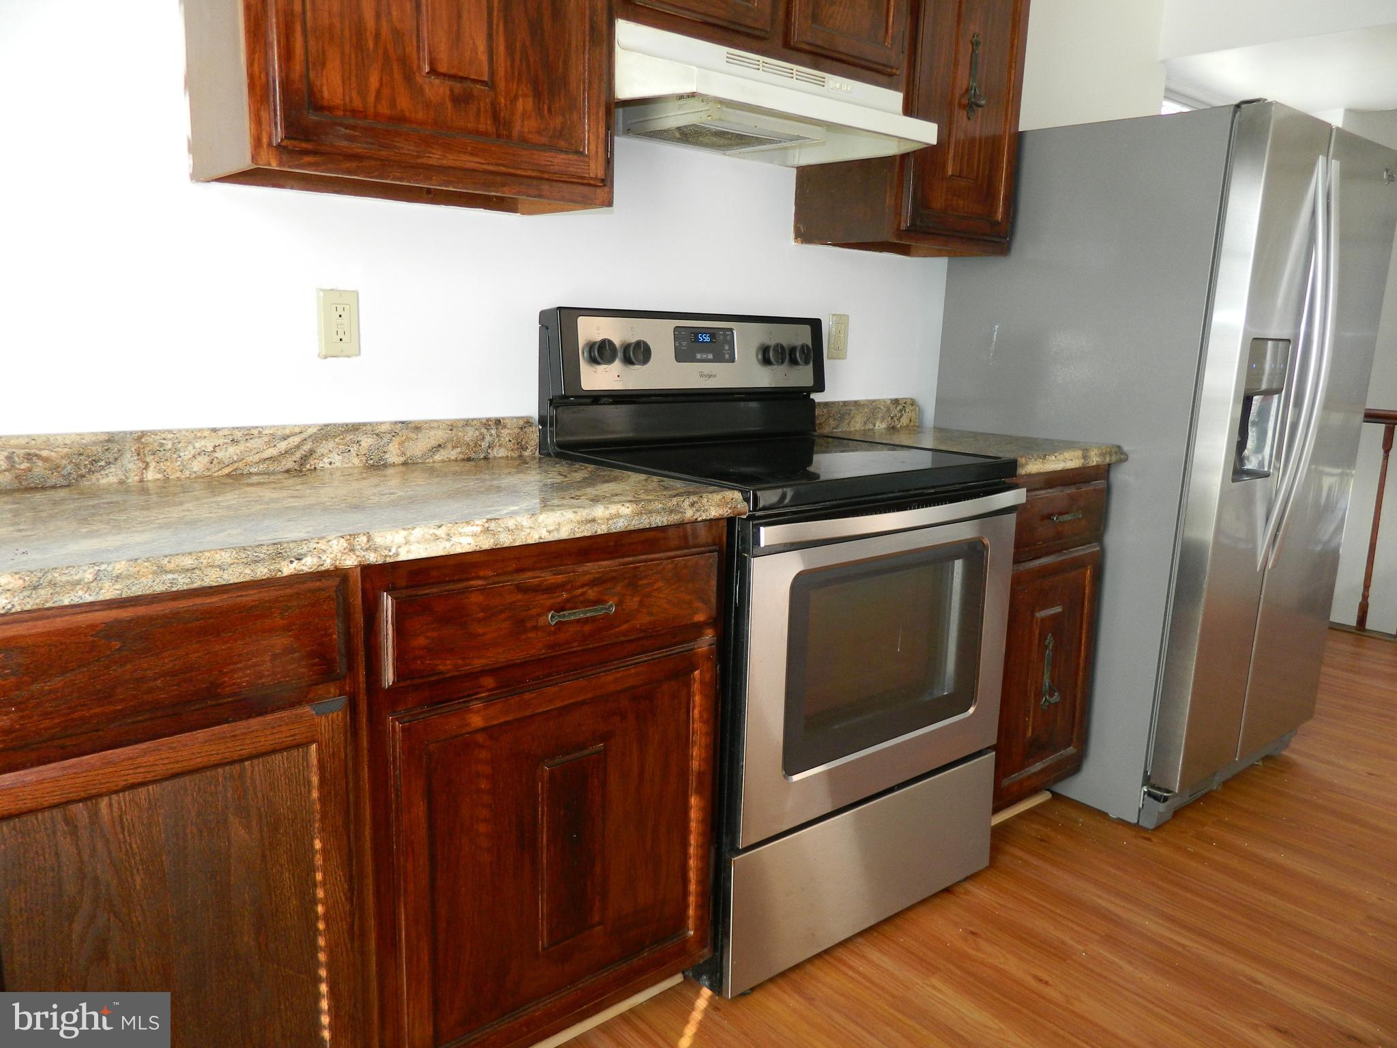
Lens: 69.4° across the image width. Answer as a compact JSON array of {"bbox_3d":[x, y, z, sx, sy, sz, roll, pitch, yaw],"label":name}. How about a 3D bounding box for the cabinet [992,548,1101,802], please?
[{"bbox_3d":[0.815,0.362,2.401,0.418,0.589,0.021,-7,14,-39],"label":"cabinet"}]

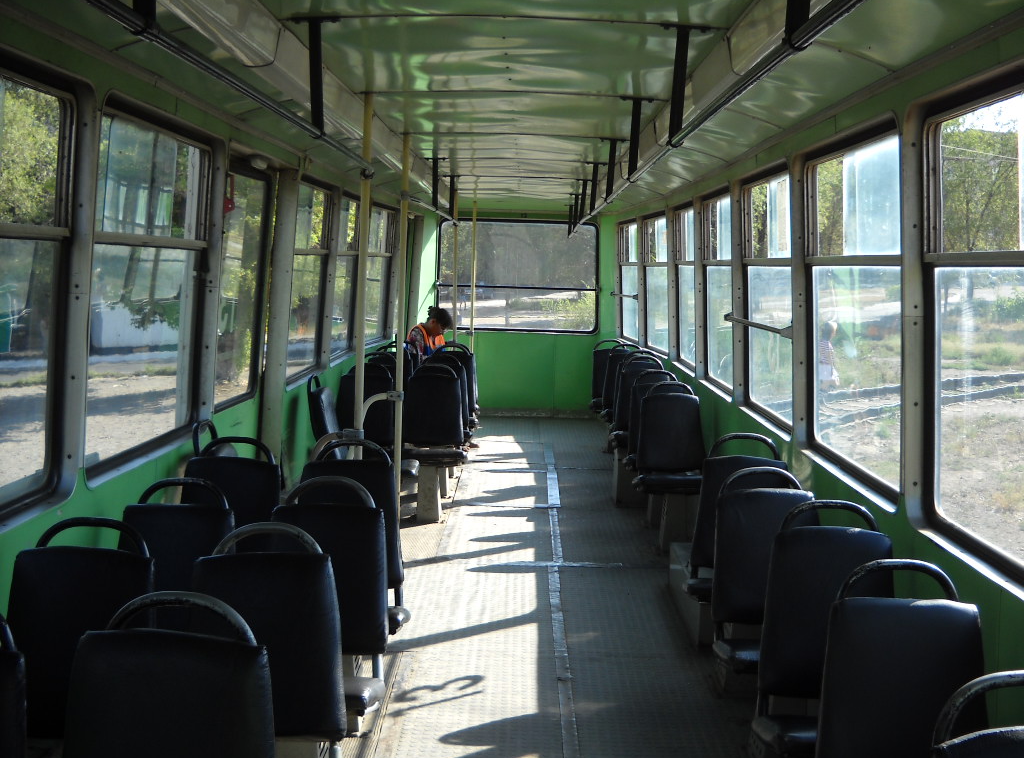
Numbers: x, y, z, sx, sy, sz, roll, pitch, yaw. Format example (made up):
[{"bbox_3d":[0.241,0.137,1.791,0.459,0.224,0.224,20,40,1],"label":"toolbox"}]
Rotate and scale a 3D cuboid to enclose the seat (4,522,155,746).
[{"bbox_3d":[-1.073,0.701,2.837,0.427,0.670,0.513,2,5,0],"label":"seat"}]

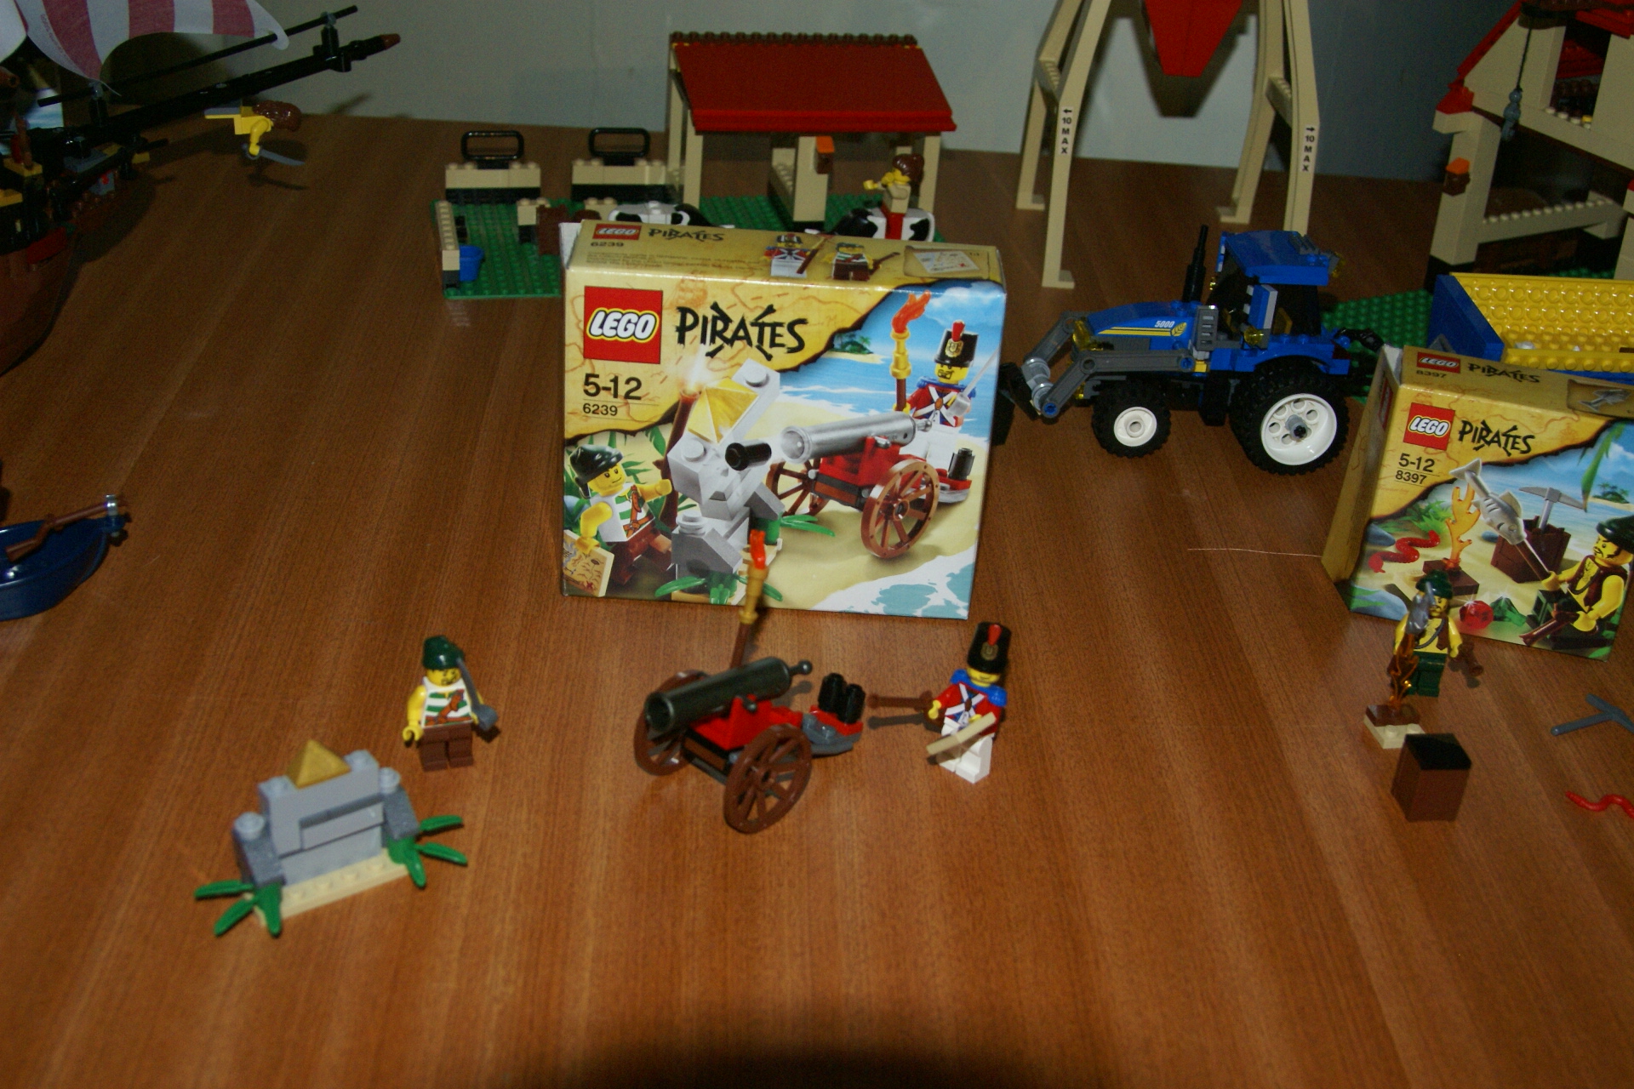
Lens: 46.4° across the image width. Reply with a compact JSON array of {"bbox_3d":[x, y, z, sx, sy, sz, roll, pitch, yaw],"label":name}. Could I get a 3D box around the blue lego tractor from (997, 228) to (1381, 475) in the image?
[{"bbox_3d":[0.153,-0.093,0.793,0.170,0.092,0.084,1,30,-5],"label":"blue lego tractor"}]

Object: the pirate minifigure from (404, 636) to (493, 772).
[{"bbox_3d":[-0.109,0.047,0.563,0.027,0.044,0.017,-5,31,-16],"label":"pirate minifigure"}]

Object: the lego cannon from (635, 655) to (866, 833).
[{"bbox_3d":[-0.020,0.051,0.563,0.042,0.048,0.083,27,37,34],"label":"lego cannon"}]

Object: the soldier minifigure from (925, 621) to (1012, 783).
[{"bbox_3d":[0.046,0.047,0.574,0.025,0.052,0.020,27,37,34],"label":"soldier minifigure"}]

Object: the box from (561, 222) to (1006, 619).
[{"bbox_3d":[-0.013,-0.041,0.652,0.140,0.121,0.044,3,30,-2],"label":"box"}]

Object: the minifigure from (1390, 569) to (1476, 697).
[{"bbox_3d":[0.206,0.030,0.633,0.027,0.044,0.017,5,30,1],"label":"minifigure"}]

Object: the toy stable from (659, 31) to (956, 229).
[{"bbox_3d":[-0.004,-0.197,0.951,0.129,0.096,0.076,-2,30,-11],"label":"toy stable"}]

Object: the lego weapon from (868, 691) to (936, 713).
[{"bbox_3d":[0.027,0.049,0.571,0.004,0.008,0.037,29,12,36],"label":"lego weapon"}]

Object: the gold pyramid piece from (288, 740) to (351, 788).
[{"bbox_3d":[-0.136,0.058,0.521,0.016,0.010,0.009,-18,36,-33],"label":"gold pyramid piece"}]

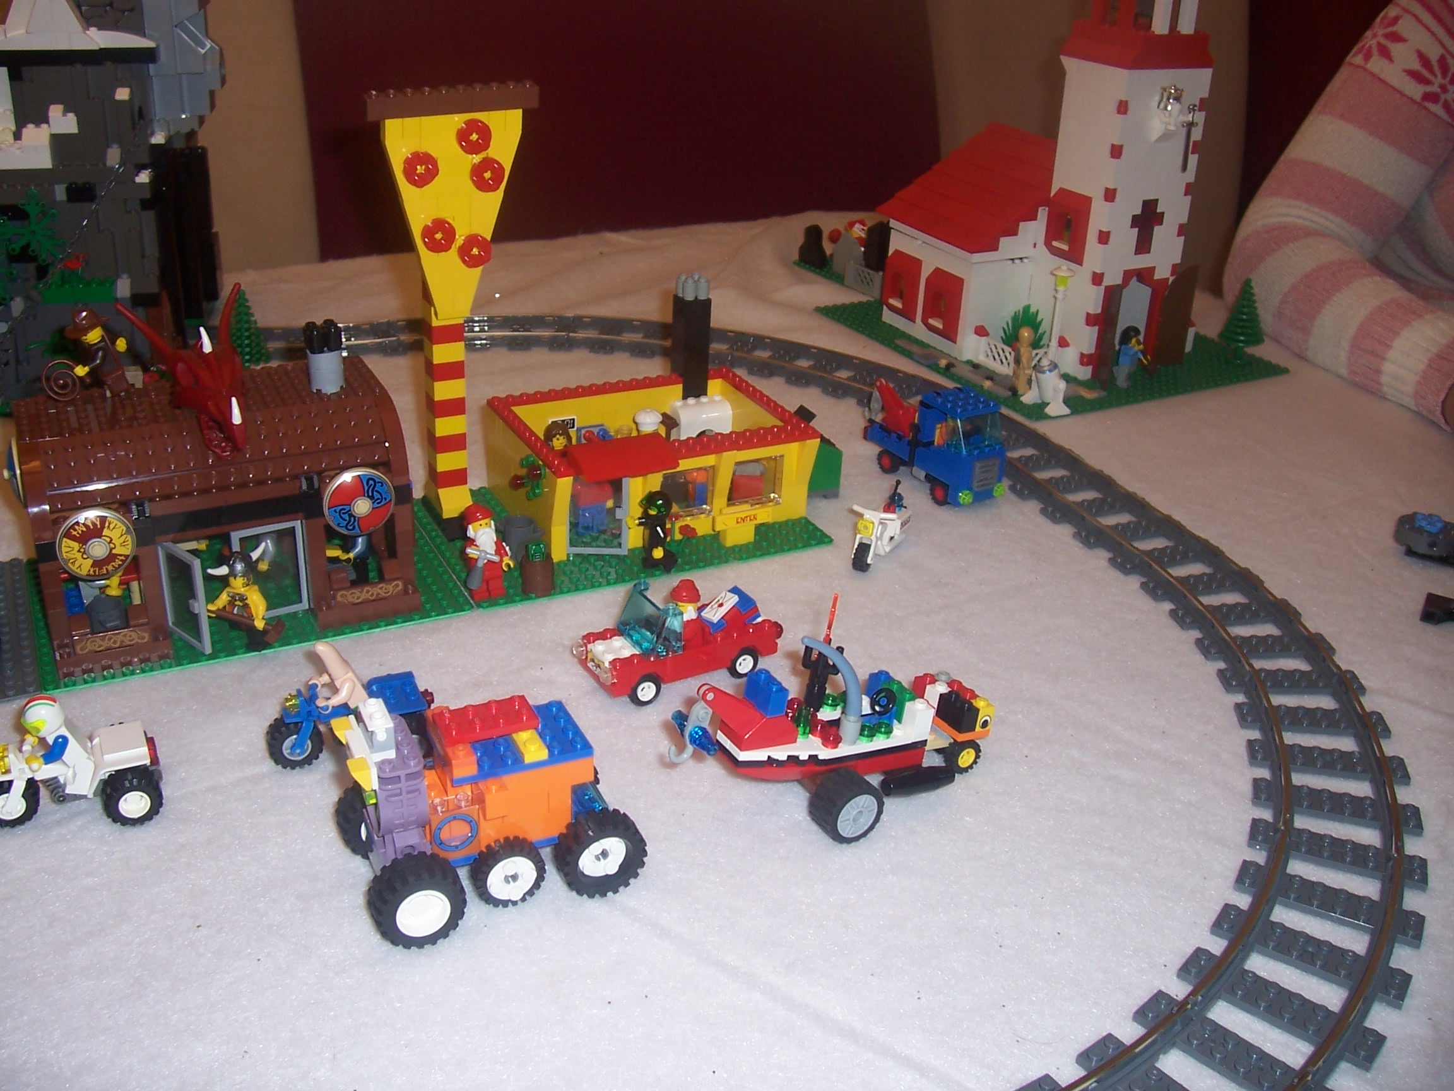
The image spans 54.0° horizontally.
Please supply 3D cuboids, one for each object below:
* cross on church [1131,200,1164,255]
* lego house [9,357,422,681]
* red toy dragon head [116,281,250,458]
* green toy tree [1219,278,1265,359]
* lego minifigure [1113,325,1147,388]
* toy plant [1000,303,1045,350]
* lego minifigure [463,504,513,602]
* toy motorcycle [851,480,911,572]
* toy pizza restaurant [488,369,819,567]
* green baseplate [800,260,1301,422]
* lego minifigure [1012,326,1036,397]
[{"bbox_3d":[0.278,-0.214,0.956,0.032,0.038,0.008,-13,31,-28],"label":"cross on church"},{"bbox_3d":[-0.233,-0.021,0.641,0.165,0.094,0.120,-10,30,-25],"label":"lego house"},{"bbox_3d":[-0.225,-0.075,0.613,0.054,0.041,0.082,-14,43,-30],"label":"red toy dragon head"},{"bbox_3d":[0.371,-0.162,1.021,0.033,0.066,0.033,-13,31,-28],"label":"green toy tree"},{"bbox_3d":[0.272,-0.129,0.965,0.021,0.043,0.022,-1,27,-8],"label":"lego minifigure"},{"bbox_3d":[0.203,-0.144,0.985,0.031,0.042,0.031,-13,31,-28],"label":"toy plant"},{"bbox_3d":[-0.111,0.002,0.662,0.025,0.044,0.017,-12,30,-27],"label":"lego minifigure"},{"bbox_3d":[0.076,-0.010,0.722,0.024,0.034,0.055,15,29,22],"label":"toy motorcycle"},{"bbox_3d":[-0.039,-0.044,0.750,0.144,0.053,0.109,-11,30,-25],"label":"toy pizza restaurant"},{"bbox_3d":[0.211,-0.180,1.107,0.256,0.005,0.370,-13,31,-28],"label":"green baseplate"},{"bbox_3d":[0.195,-0.120,0.938,0.015,0.041,0.022,-4,28,-15],"label":"lego minifigure"}]

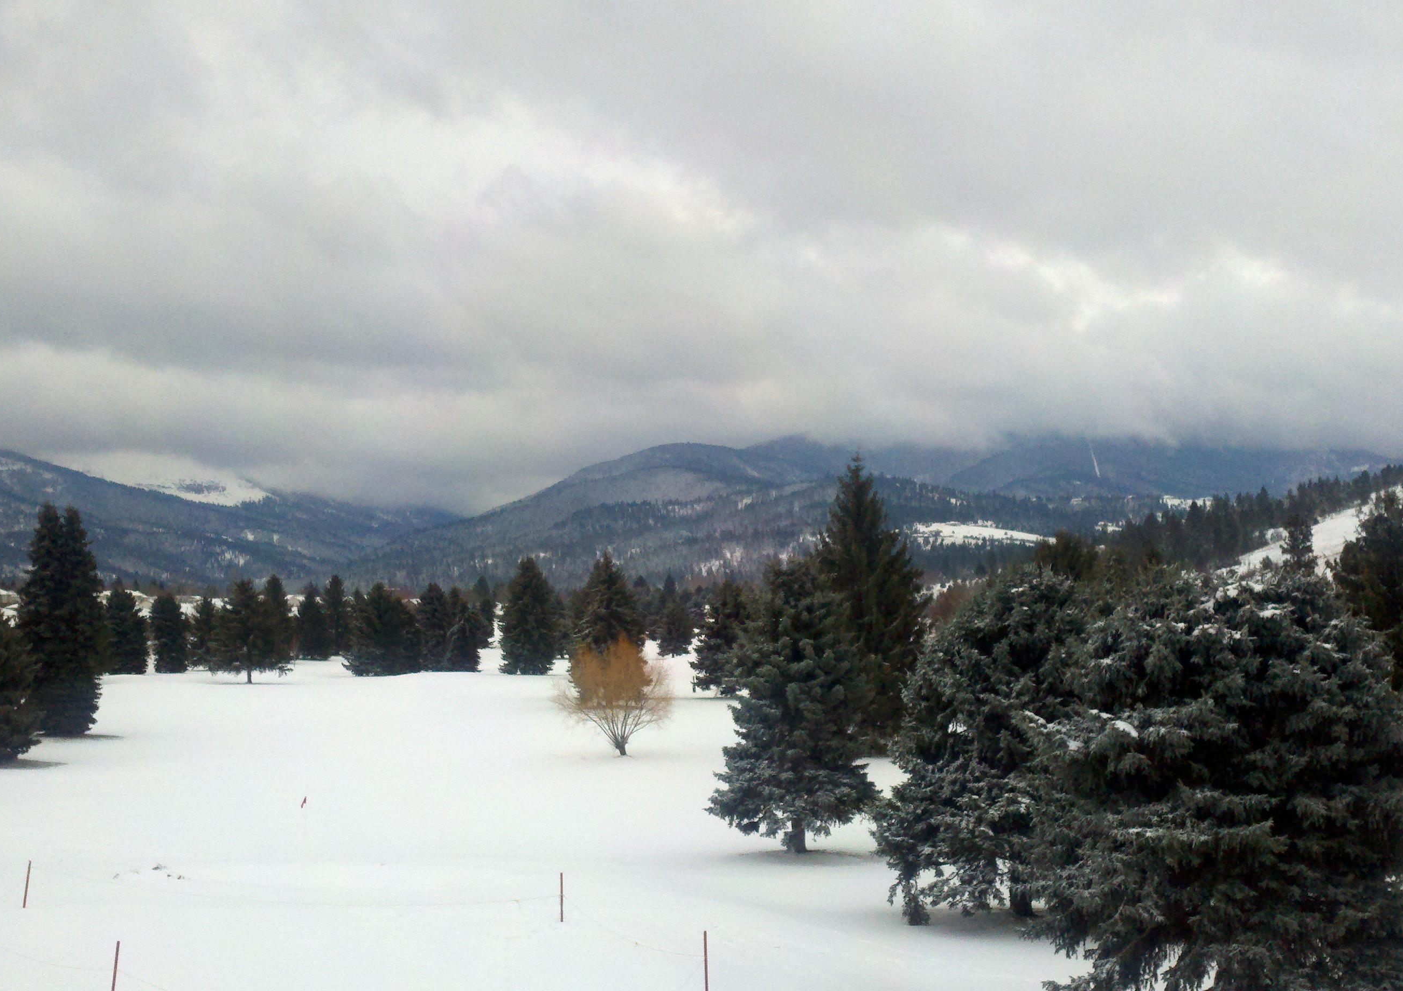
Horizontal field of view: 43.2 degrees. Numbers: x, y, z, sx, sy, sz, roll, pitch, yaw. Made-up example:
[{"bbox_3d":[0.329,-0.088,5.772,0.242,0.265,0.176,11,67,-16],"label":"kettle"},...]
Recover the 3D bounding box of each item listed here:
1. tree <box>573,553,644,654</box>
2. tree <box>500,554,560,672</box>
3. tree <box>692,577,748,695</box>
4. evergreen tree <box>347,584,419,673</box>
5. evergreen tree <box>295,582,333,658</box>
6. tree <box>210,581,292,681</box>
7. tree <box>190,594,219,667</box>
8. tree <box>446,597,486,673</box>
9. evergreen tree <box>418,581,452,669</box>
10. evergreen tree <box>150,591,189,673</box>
[{"bbox_3d":[-5.134,7.507,99.836,4.819,8.593,4.819,0,-3,-3],"label":"tree"},{"bbox_3d":[-15.361,10.800,160.125,5.600,10.560,5.600,0,-3,0],"label":"tree"},{"bbox_3d":[2.058,10.336,129.756,5.650,8.500,5.650,0,-3,0],"label":"tree"},{"bbox_3d":[-23.551,9.865,131.448,5.939,6.793,5.939,0,-3,-10],"label":"evergreen tree"},{"bbox_3d":[-33.508,10.929,153.769,3.104,6.724,3.104,1,-3,-12],"label":"evergreen tree"},{"bbox_3d":[-36.849,11.088,145.413,6.550,8.540,6.550,0,-3,0],"label":"tree"},{"bbox_3d":[-47.903,13.080,171.658,3.470,7.140,3.470,0,-3,0],"label":"tree"},{"bbox_3d":[-18.116,10.560,136.063,3.065,5.830,3.065,0,-3,-8],"label":"tree"},{"bbox_3d":[-20.524,10.132,137.037,2.980,6.775,2.980,0,-3,-8],"label":"evergreen tree"},{"bbox_3d":[-40.107,10.302,134.058,2.916,6.162,2.916,1,-3,-17],"label":"evergreen tree"}]

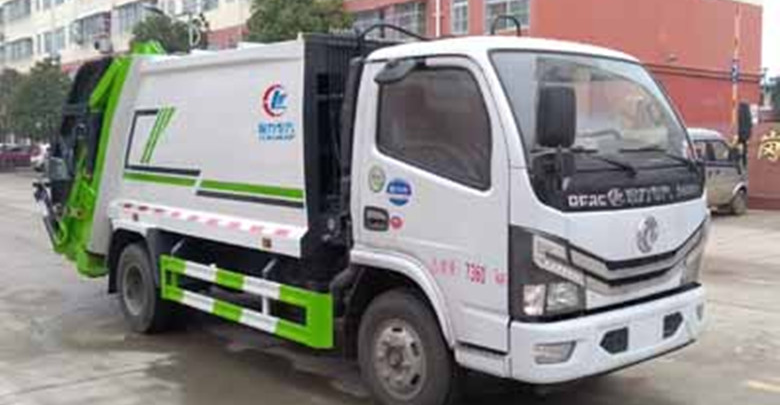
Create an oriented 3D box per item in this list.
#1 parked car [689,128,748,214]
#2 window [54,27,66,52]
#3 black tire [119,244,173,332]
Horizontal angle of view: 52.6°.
[{"bbox_3d":[6.110,-0.644,17.089,4.050,1.850,1.640,-3,5,-32],"label":"parked car"},{"bbox_3d":[-22.918,-11.292,54.807,0.150,1.500,1.750,-4,6,-42],"label":"window"},{"bbox_3d":[-2.198,0.764,7.069,0.220,0.780,0.780,-5,6,-44],"label":"black tire"}]

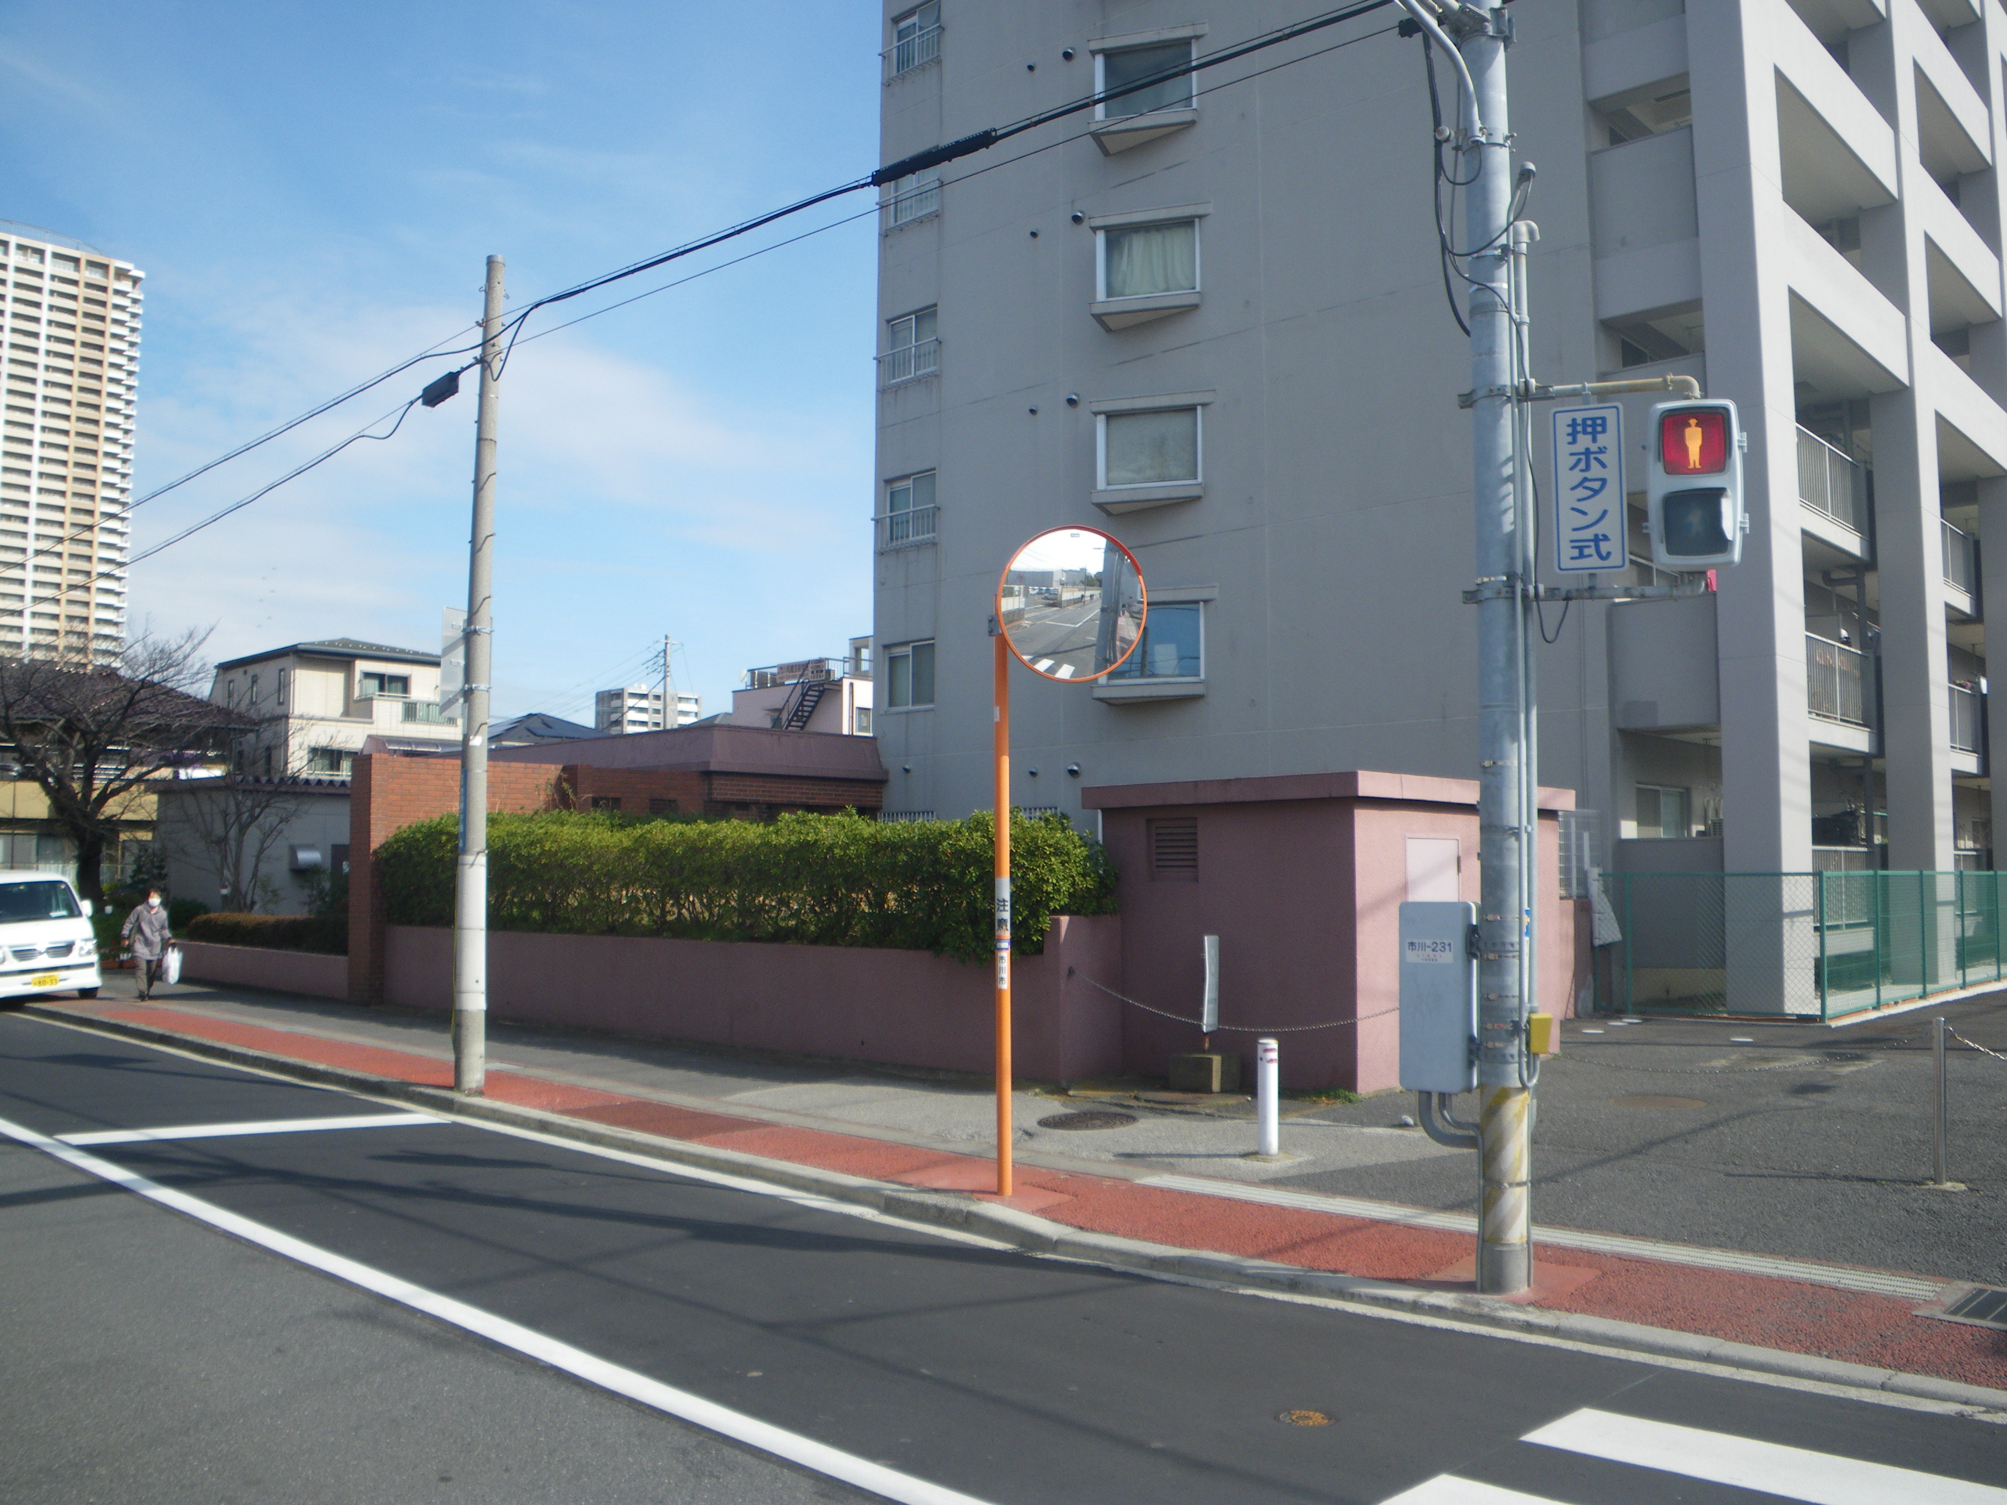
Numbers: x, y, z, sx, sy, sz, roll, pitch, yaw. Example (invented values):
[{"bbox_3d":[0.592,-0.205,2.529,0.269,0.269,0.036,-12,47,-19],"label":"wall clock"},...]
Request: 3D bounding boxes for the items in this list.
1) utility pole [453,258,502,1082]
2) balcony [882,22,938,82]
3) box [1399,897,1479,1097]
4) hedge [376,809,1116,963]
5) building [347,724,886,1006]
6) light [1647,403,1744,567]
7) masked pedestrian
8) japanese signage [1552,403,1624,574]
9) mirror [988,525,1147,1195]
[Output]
[{"bbox_3d":[-3.778,-0.618,11.797,0.220,6.130,0.220,-3,-5,44],"label":"utility pole"},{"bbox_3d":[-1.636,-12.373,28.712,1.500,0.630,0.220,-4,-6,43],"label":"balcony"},{"bbox_3d":[1.830,1.009,6.717,0.320,0.780,0.190,-3,-5,37],"label":"box"},{"bbox_3d":[-3.521,1.349,17.062,11.000,1.220,1.000,-4,-6,43],"label":"hedge"},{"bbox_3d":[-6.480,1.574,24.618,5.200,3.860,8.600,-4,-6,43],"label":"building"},{"bbox_3d":[2.742,-1.063,6.437,0.350,0.675,0.200,-1,-4,16],"label":"light"},{"bbox_3d":[-11.072,2.486,21.015,0.580,1.500,0.400,4,-5,-41],"label":"masked pedestrian"},{"bbox_3d":[2.235,-1.008,6.194,0.265,0.650,0.030,-1,-4,20],"label":"japanese signage"},{"bbox_3d":[0.375,0.546,8.666,0.880,3.570,0.280,2,-4,-19],"label":"mirror"}]

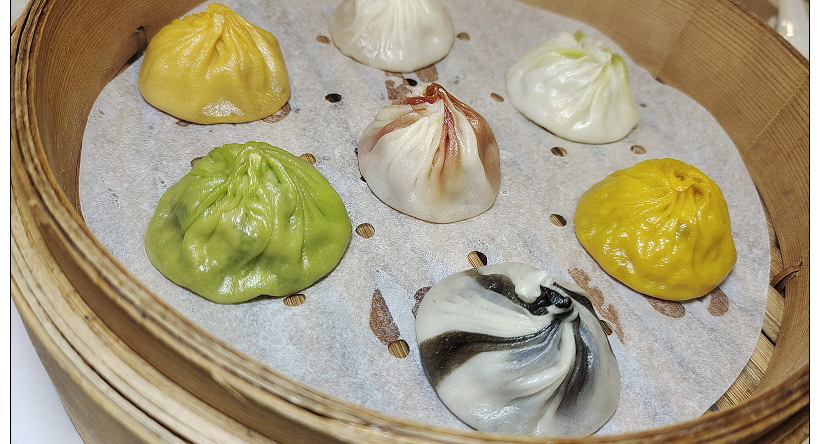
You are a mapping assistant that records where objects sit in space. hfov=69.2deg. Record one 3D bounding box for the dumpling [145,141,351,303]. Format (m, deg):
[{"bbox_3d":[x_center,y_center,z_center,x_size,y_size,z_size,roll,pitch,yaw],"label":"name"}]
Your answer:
[{"bbox_3d":[-0.042,-0.005,0.154,0.052,0.030,0.046,-2,50,-14],"label":"dumpling"}]

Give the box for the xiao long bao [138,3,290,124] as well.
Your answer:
[{"bbox_3d":[-0.065,-0.057,0.196,0.049,0.029,0.045,6,49,-7],"label":"xiao long bao"}]

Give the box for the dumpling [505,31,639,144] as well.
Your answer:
[{"bbox_3d":[0.064,-0.057,0.223,0.049,0.029,0.052,-15,54,-23],"label":"dumpling"}]

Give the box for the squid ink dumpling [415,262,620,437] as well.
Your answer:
[{"bbox_3d":[0.028,0.026,0.144,0.053,0.029,0.048,40,53,21],"label":"squid ink dumpling"}]

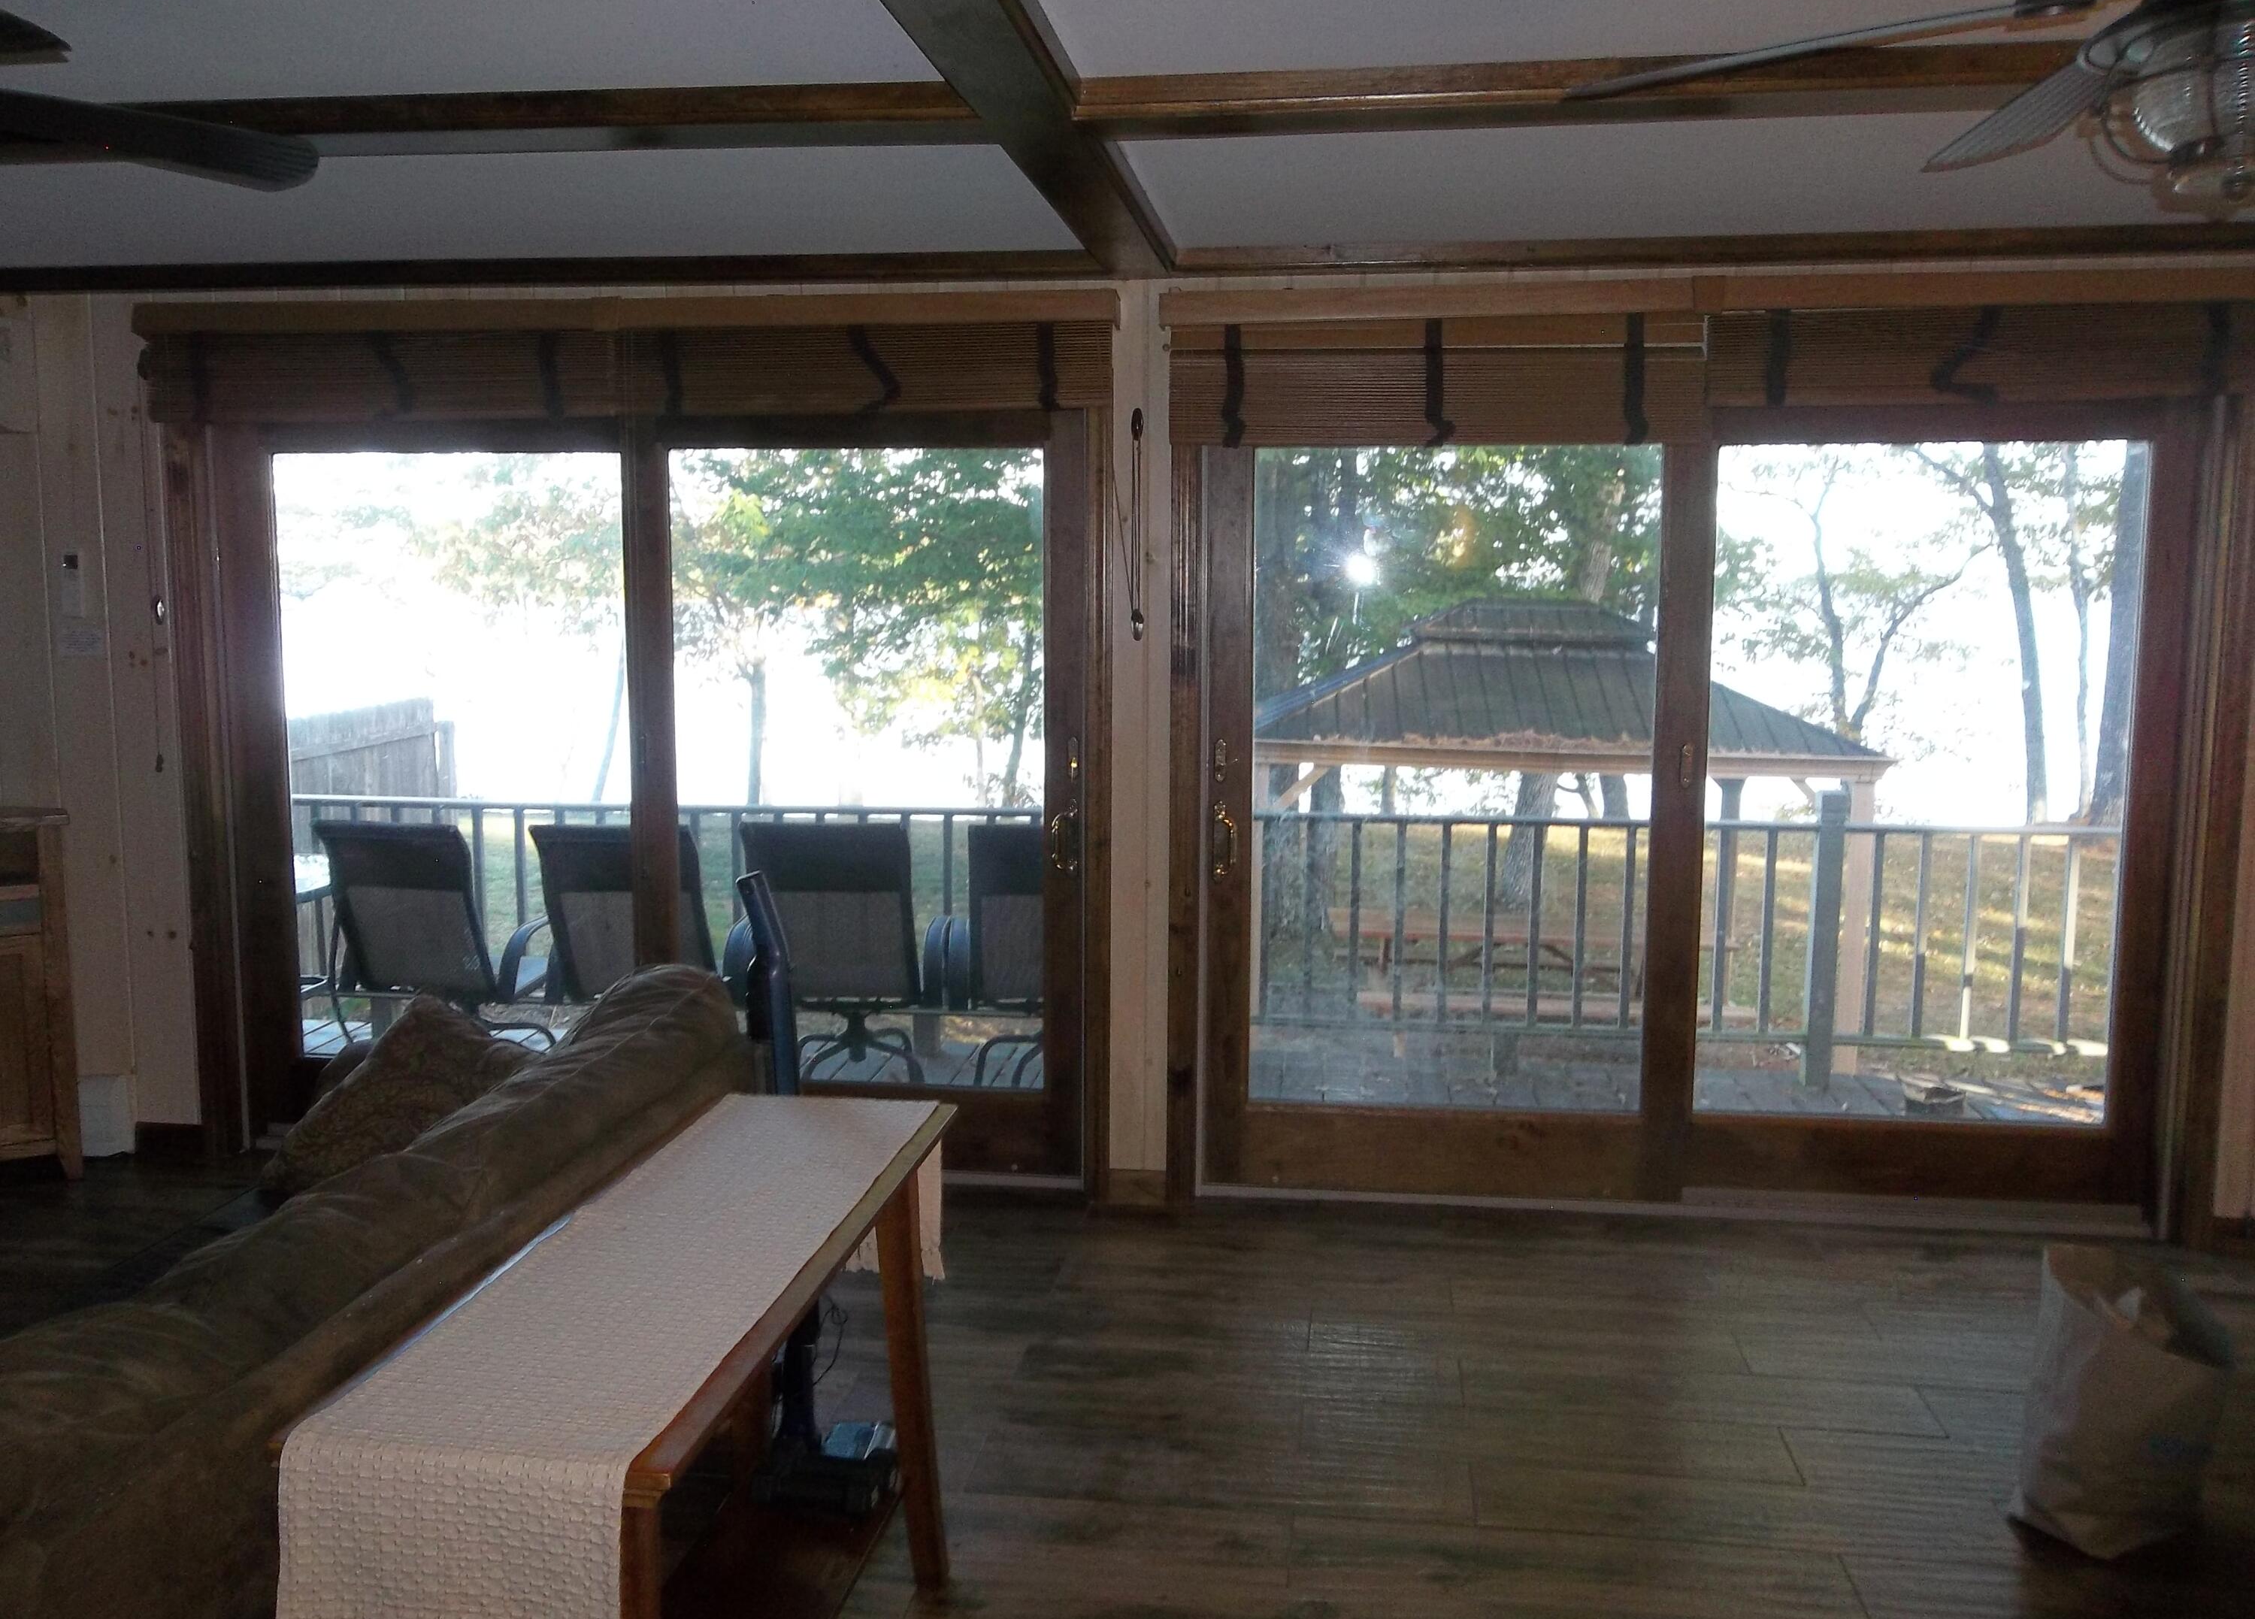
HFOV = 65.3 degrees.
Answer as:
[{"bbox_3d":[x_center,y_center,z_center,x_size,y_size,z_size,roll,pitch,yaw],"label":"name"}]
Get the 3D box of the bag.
[{"bbox_3d":[1.700,0.996,3.038,0.310,0.445,0.190,-4,8,-33],"label":"bag"}]

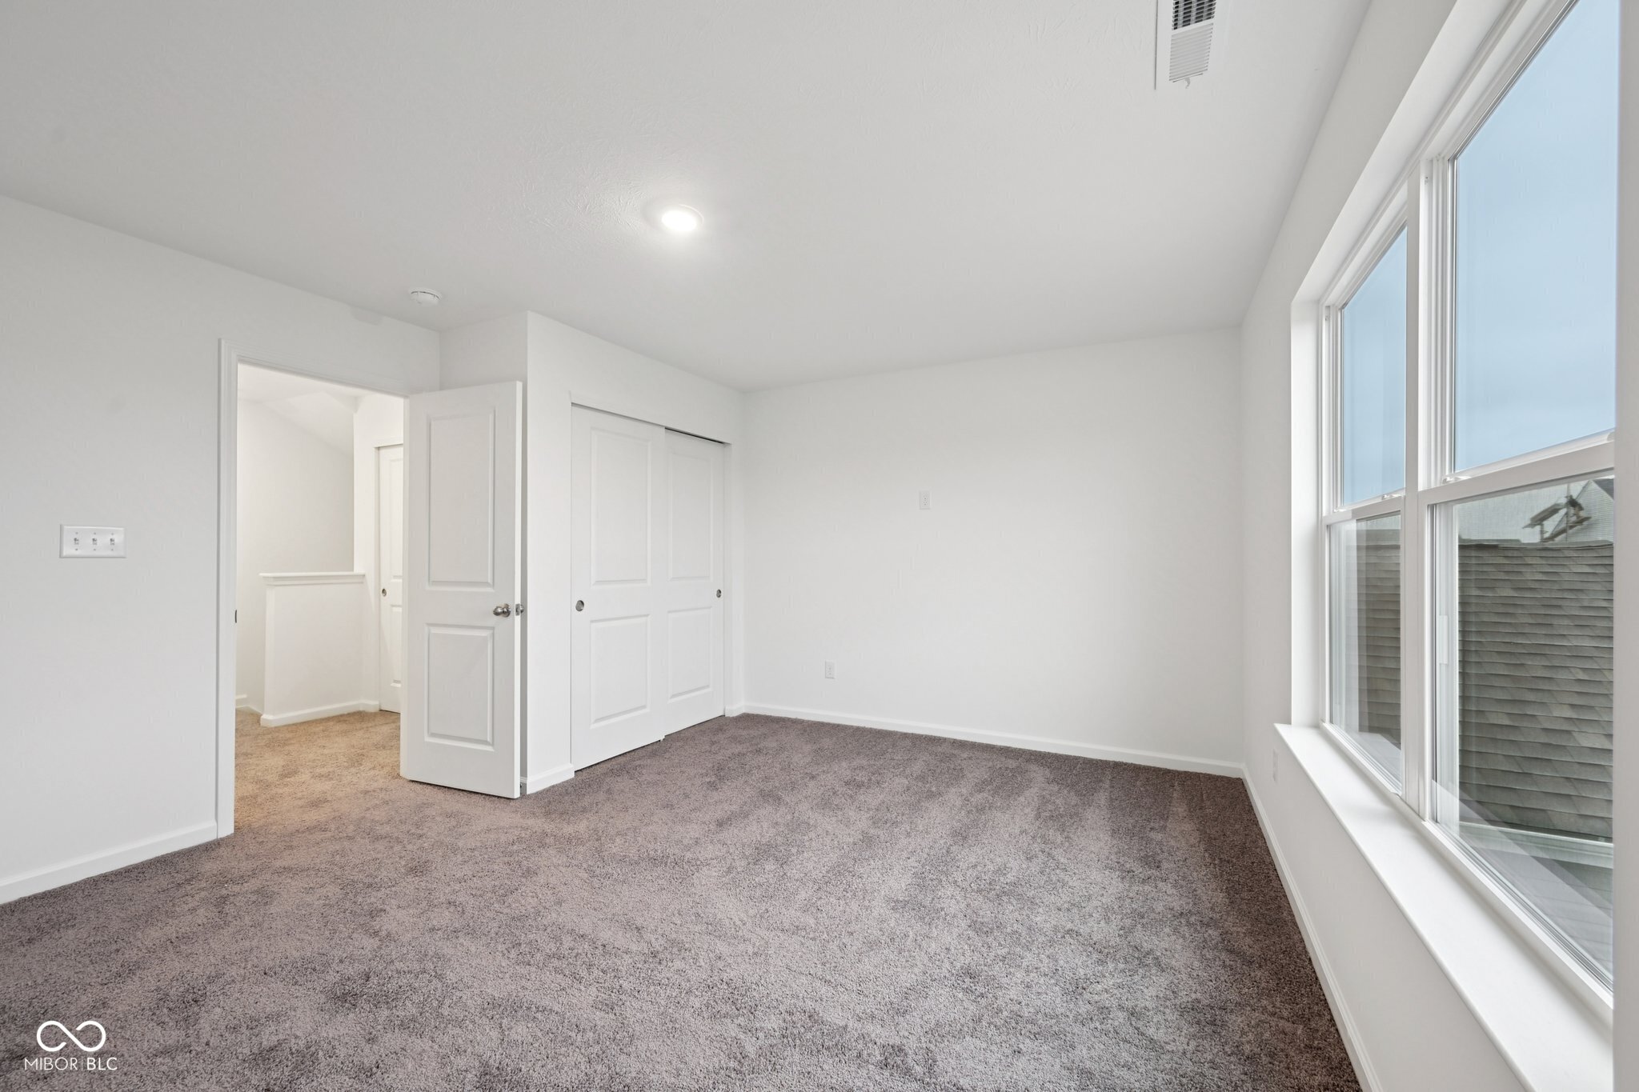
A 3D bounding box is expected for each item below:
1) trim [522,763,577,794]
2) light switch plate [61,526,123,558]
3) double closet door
[{"bbox_3d":[-1.402,1.207,3.324,0.014,0.083,0.300,0,0,28],"label":"trim"},{"bbox_3d":[-2.713,-0.014,2.384,0.010,0.117,0.165,0,0,28],"label":"light switch plate"},{"bbox_3d":[-1.060,0.236,4.148,0.080,2.000,1.475,0,0,28],"label":"double closet door"}]

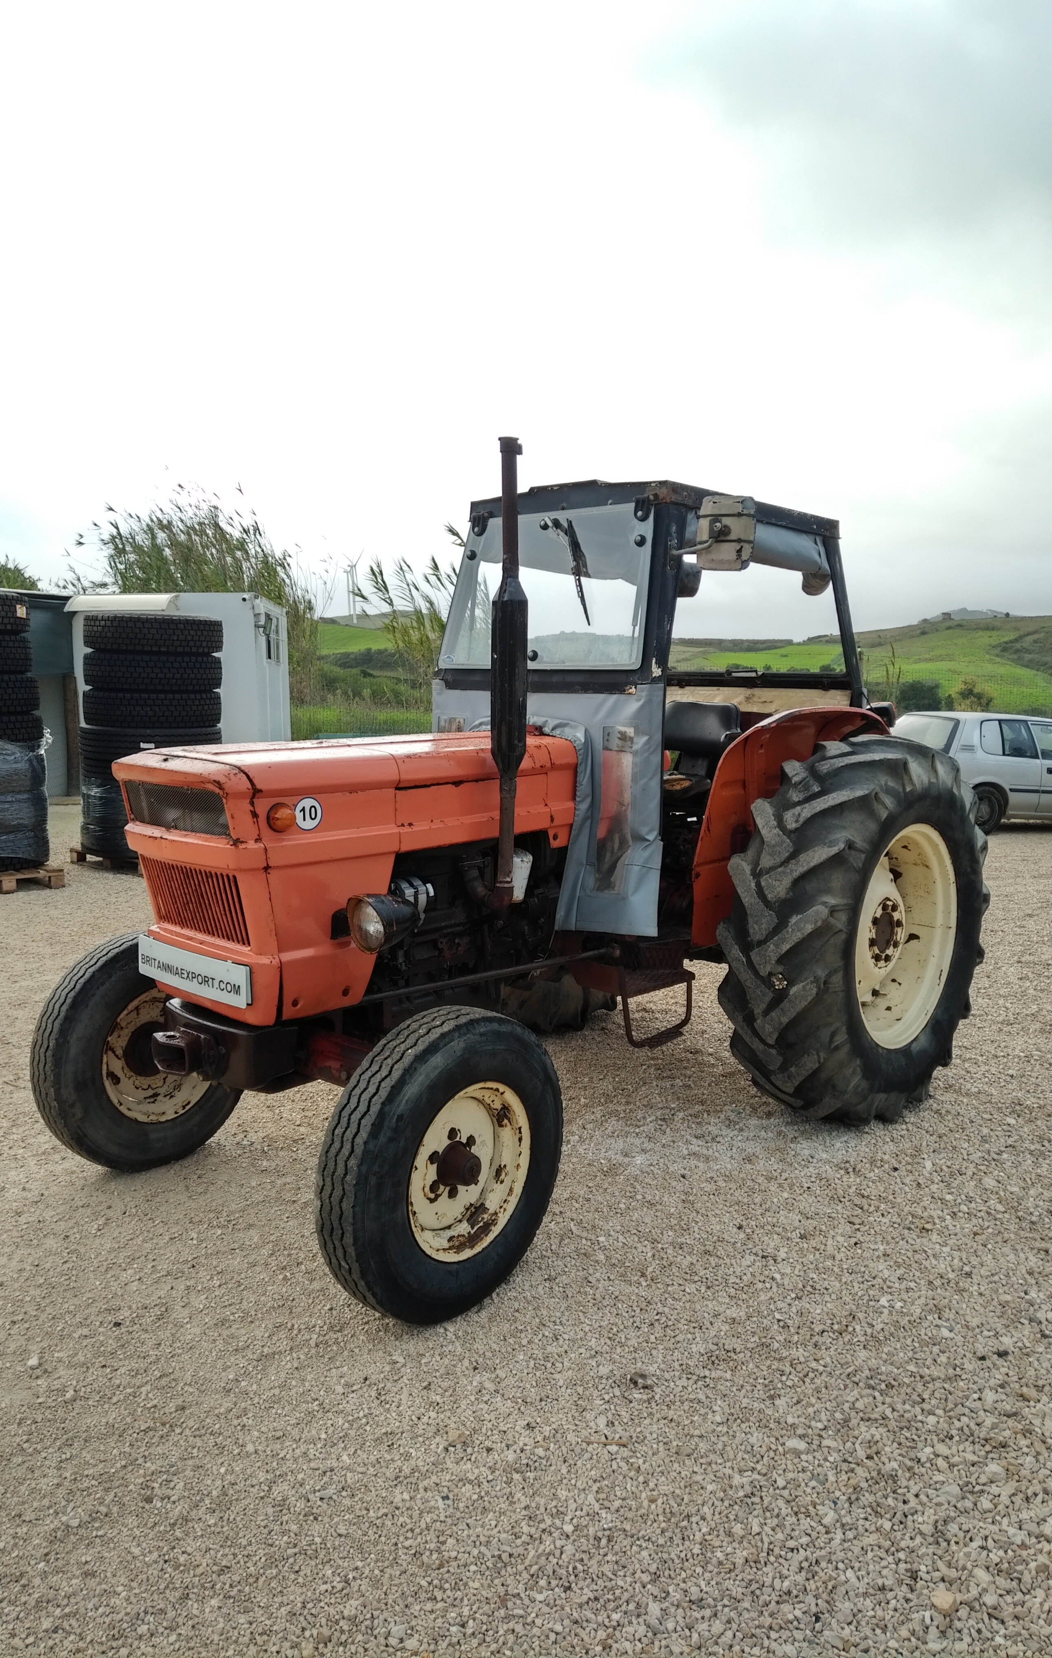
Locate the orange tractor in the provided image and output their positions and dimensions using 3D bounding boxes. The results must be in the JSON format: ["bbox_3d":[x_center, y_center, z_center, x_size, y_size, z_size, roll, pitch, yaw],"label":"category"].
[{"bbox_3d":[0.103,-0.063,4.147,2.000,2.270,3.210,6,9,42],"label":"orange tractor"}]

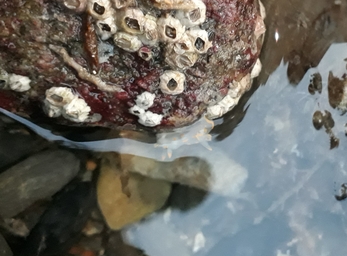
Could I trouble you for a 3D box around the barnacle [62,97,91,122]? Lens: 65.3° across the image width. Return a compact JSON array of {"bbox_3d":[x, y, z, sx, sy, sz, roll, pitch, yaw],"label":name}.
[{"bbox_3d":[-0.049,-0.009,0.136,0.013,0.013,0.008,0,30,10],"label":"barnacle"}]

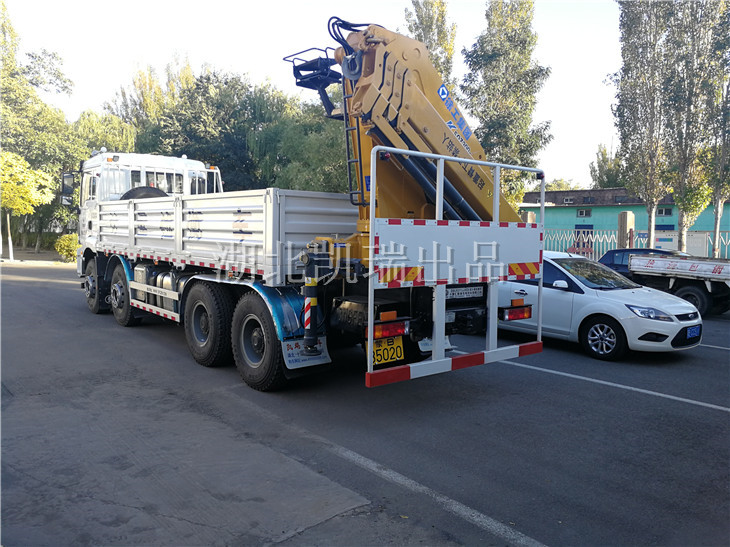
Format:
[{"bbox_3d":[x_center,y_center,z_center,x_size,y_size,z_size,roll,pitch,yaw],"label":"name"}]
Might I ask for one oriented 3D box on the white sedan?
[{"bbox_3d":[3.174,0.366,9.597,1.840,1.490,4.450,-2,5,-39],"label":"white sedan"}]

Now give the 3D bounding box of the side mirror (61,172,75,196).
[{"bbox_3d":[-6.274,-1.898,12.003,0.130,0.450,0.240,4,5,38],"label":"side mirror"}]

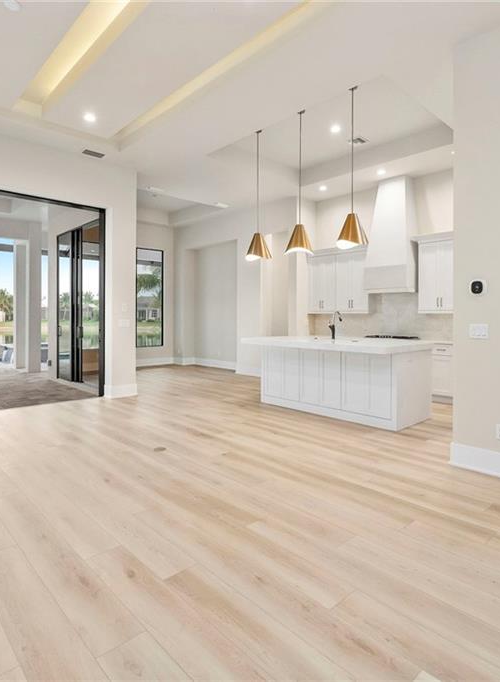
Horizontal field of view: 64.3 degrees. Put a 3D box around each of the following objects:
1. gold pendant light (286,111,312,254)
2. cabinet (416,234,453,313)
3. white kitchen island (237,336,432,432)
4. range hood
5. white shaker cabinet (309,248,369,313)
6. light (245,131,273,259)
[{"bbox_3d":[0.666,-2.122,5.355,0.397,1.957,0.397,0,2,0],"label":"gold pendant light"},{"bbox_3d":[3.029,-1.039,6.199,0.335,1.219,0.650,-2,3,-43],"label":"cabinet"},{"bbox_3d":[1.109,0.482,5.463,1.160,0.930,2.310,-2,3,-43],"label":"white kitchen island"},{"bbox_3d":[2.410,-1.781,6.691,0.569,1.971,0.746,-2,3,-43],"label":"range hood"},{"bbox_3d":[1.752,-1.128,7.566,0.335,1.224,1.328,-2,3,-43],"label":"white shaker cabinet"},{"bbox_3d":[0.134,-2.158,5.924,0.387,1.949,0.387,0,2,0],"label":"light"}]

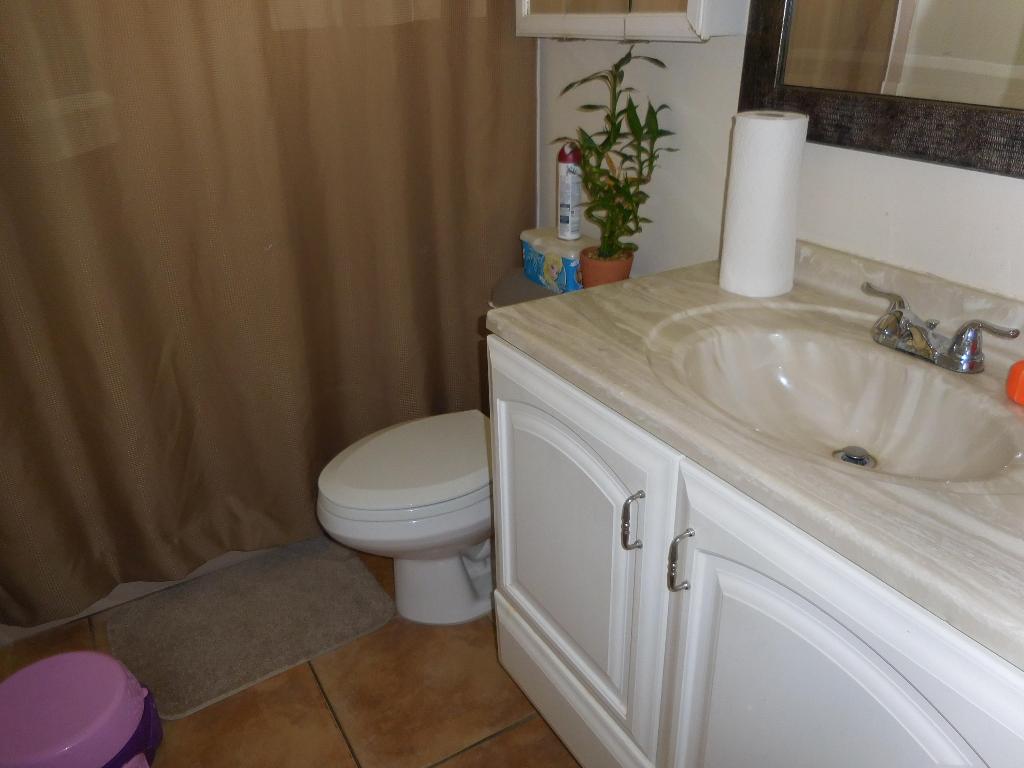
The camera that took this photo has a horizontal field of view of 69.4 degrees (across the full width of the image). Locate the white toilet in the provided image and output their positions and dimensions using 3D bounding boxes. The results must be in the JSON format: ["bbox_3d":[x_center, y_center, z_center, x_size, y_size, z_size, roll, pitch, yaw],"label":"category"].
[{"bbox_3d":[-0.062,0.171,1.704,0.755,0.710,0.460,-17,31,-27],"label":"white toilet"}]

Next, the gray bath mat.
[{"bbox_3d":[-0.605,0.543,1.771,0.565,0.016,0.385,-18,31,-29],"label":"gray bath mat"}]

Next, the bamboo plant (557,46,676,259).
[{"bbox_3d":[0.208,-0.452,1.482,0.210,0.409,0.210,-1,27,1],"label":"bamboo plant"}]

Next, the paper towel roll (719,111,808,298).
[{"bbox_3d":[0.414,-0.295,1.217,0.118,0.277,0.118,-2,26,1],"label":"paper towel roll"}]

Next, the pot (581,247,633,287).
[{"bbox_3d":[0.206,-0.231,1.606,0.113,0.100,0.113,-1,27,1],"label":"pot"}]

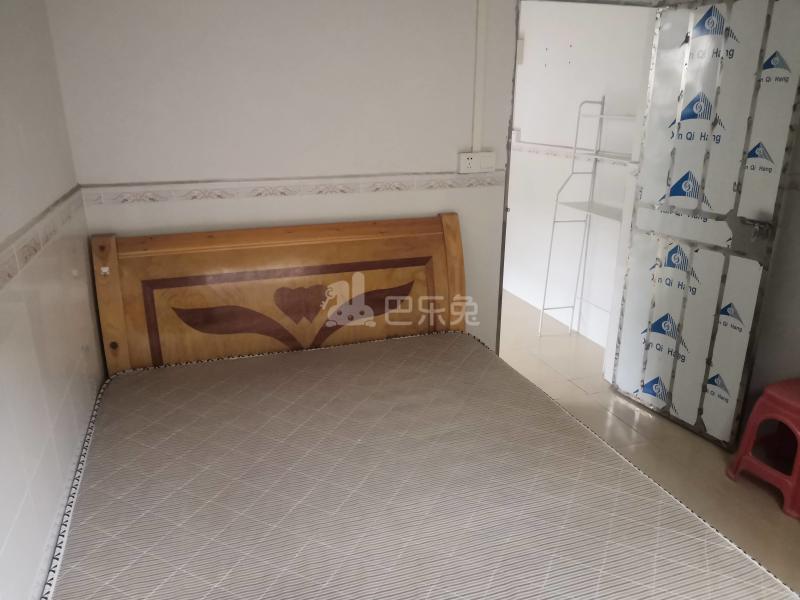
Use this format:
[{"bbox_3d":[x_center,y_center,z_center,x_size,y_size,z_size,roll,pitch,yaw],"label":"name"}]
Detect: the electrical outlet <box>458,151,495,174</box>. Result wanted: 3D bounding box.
[{"bbox_3d":[0.333,-0.602,2.729,0.172,0.087,0.034,-6,20,-18],"label":"electrical outlet"}]

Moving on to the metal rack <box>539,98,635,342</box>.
[{"bbox_3d":[1.158,-0.372,3.610,0.260,1.470,0.580,-7,21,-21],"label":"metal rack"}]

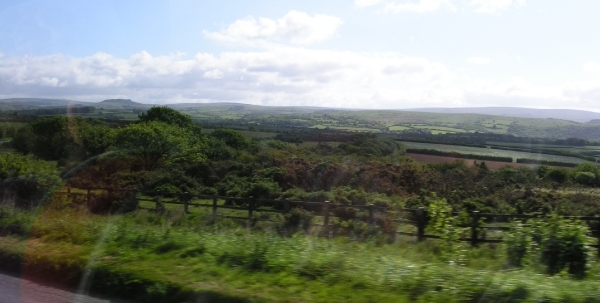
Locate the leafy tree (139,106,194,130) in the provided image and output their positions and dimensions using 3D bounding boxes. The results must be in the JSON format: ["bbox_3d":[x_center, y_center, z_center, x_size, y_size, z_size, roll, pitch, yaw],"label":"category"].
[{"bbox_3d":[-12.389,-1.884,62.000,6.000,5.000,5.500,1,3,0],"label":"leafy tree"}]

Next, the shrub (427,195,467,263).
[{"bbox_3d":[4.052,2.157,18.200,1.100,1.900,1.000,1,3,0],"label":"shrub"}]

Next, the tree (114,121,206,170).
[{"bbox_3d":[-10.599,-0.304,50.000,7.000,4.100,6.000,1,3,0],"label":"tree"}]

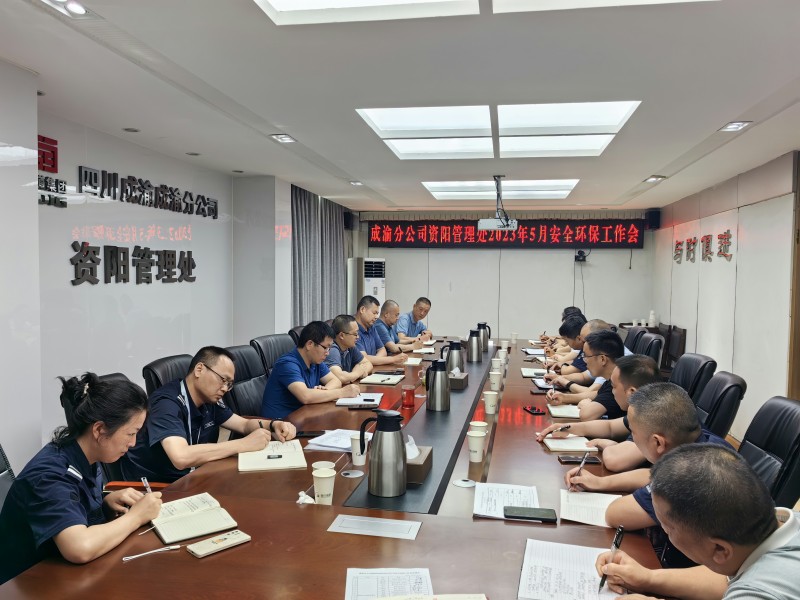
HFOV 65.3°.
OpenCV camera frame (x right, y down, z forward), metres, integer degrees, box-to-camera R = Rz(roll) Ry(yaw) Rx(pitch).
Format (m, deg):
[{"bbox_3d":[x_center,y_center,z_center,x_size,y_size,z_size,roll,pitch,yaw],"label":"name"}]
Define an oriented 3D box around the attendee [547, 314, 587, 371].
[{"bbox_3d":[1.516,0.717,4.967,0.700,1.180,0.580,1,2,11],"label":"attendee"}]

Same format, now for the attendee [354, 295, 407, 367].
[{"bbox_3d":[-0.256,0.611,5.453,0.700,1.310,0.600,1,3,14],"label":"attendee"}]

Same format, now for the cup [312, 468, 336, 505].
[{"bbox_3d":[-0.251,0.630,2.073,0.079,0.110,0.079,1,2,0],"label":"cup"}]

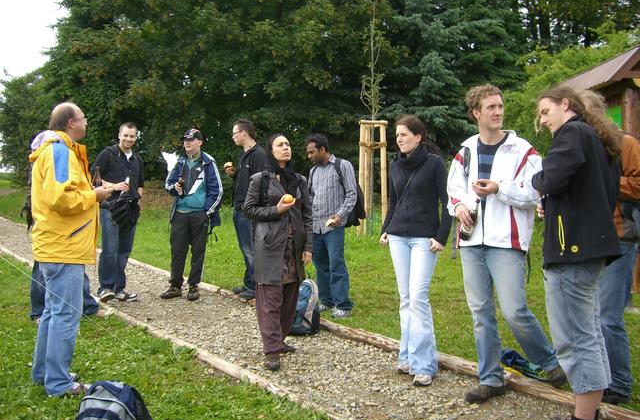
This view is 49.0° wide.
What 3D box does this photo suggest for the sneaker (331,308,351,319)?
[{"bbox_3d":[0.194,0.958,6.500,0.105,0.110,0.280,3,5,37],"label":"sneaker"}]

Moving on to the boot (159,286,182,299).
[{"bbox_3d":[-1.565,0.858,7.455,0.285,0.115,0.110,-3,5,-35],"label":"boot"}]

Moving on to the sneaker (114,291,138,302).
[{"bbox_3d":[-1.988,0.881,7.200,0.280,0.115,0.105,4,6,44],"label":"sneaker"}]

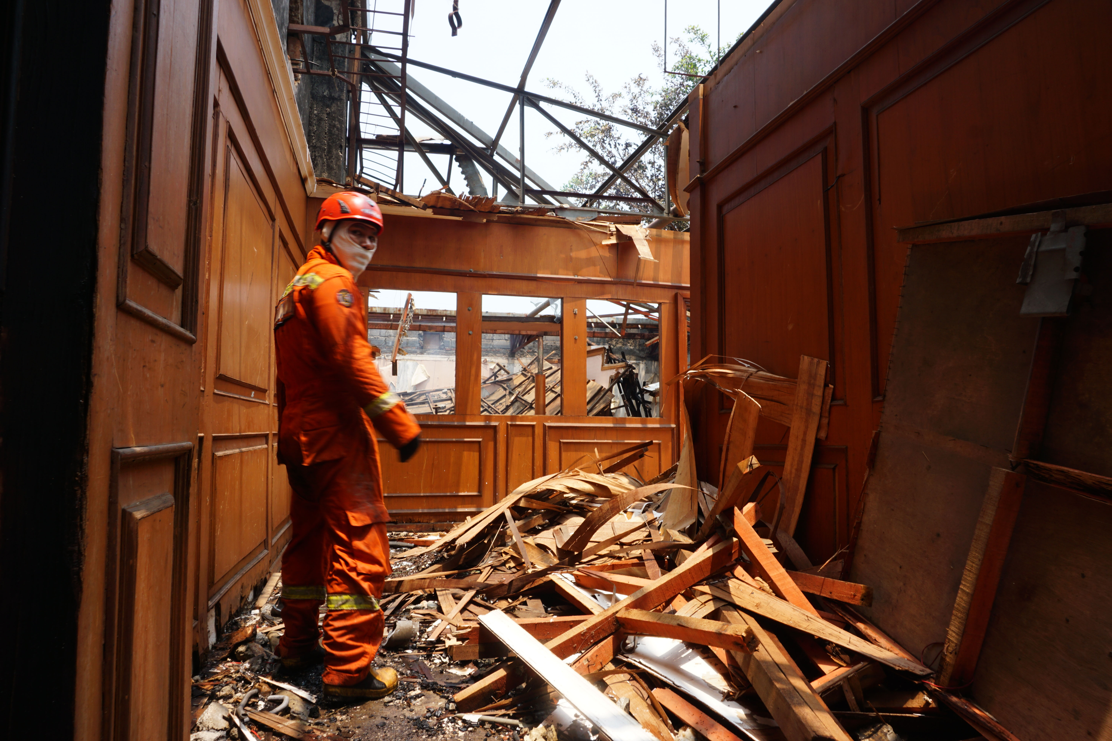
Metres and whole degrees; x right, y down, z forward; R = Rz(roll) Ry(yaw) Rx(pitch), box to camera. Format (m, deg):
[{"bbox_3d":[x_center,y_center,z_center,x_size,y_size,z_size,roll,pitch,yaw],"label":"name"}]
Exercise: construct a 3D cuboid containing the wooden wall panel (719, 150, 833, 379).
[{"bbox_3d":[0.998,-0.393,3.493,0.050,0.995,0.969,1,-5,-13],"label":"wooden wall panel"}]

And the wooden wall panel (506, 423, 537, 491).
[{"bbox_3d":[-0.308,0.890,6.692,0.272,0.819,0.050,1,-5,-13],"label":"wooden wall panel"}]

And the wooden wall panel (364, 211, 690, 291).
[{"bbox_3d":[-0.269,-1.120,6.877,3.504,0.525,0.080,1,-5,-13],"label":"wooden wall panel"}]

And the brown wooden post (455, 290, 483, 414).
[{"bbox_3d":[-0.793,-0.142,6.712,0.233,1.100,0.080,1,-5,-13],"label":"brown wooden post"}]

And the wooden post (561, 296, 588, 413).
[{"bbox_3d":[0.170,-0.117,6.942,0.234,1.100,0.090,1,-5,-13],"label":"wooden post"}]

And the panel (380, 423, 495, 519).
[{"bbox_3d":[-1.135,0.869,6.499,1.257,0.819,0.050,1,-5,-13],"label":"panel"}]

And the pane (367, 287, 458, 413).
[{"bbox_3d":[-1.276,-0.154,6.604,0.768,1.100,0.030,1,-5,-13],"label":"pane"}]

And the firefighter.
[{"bbox_3d":[-0.733,0.213,2.616,0.480,1.738,0.530,3,-6,-32],"label":"firefighter"}]

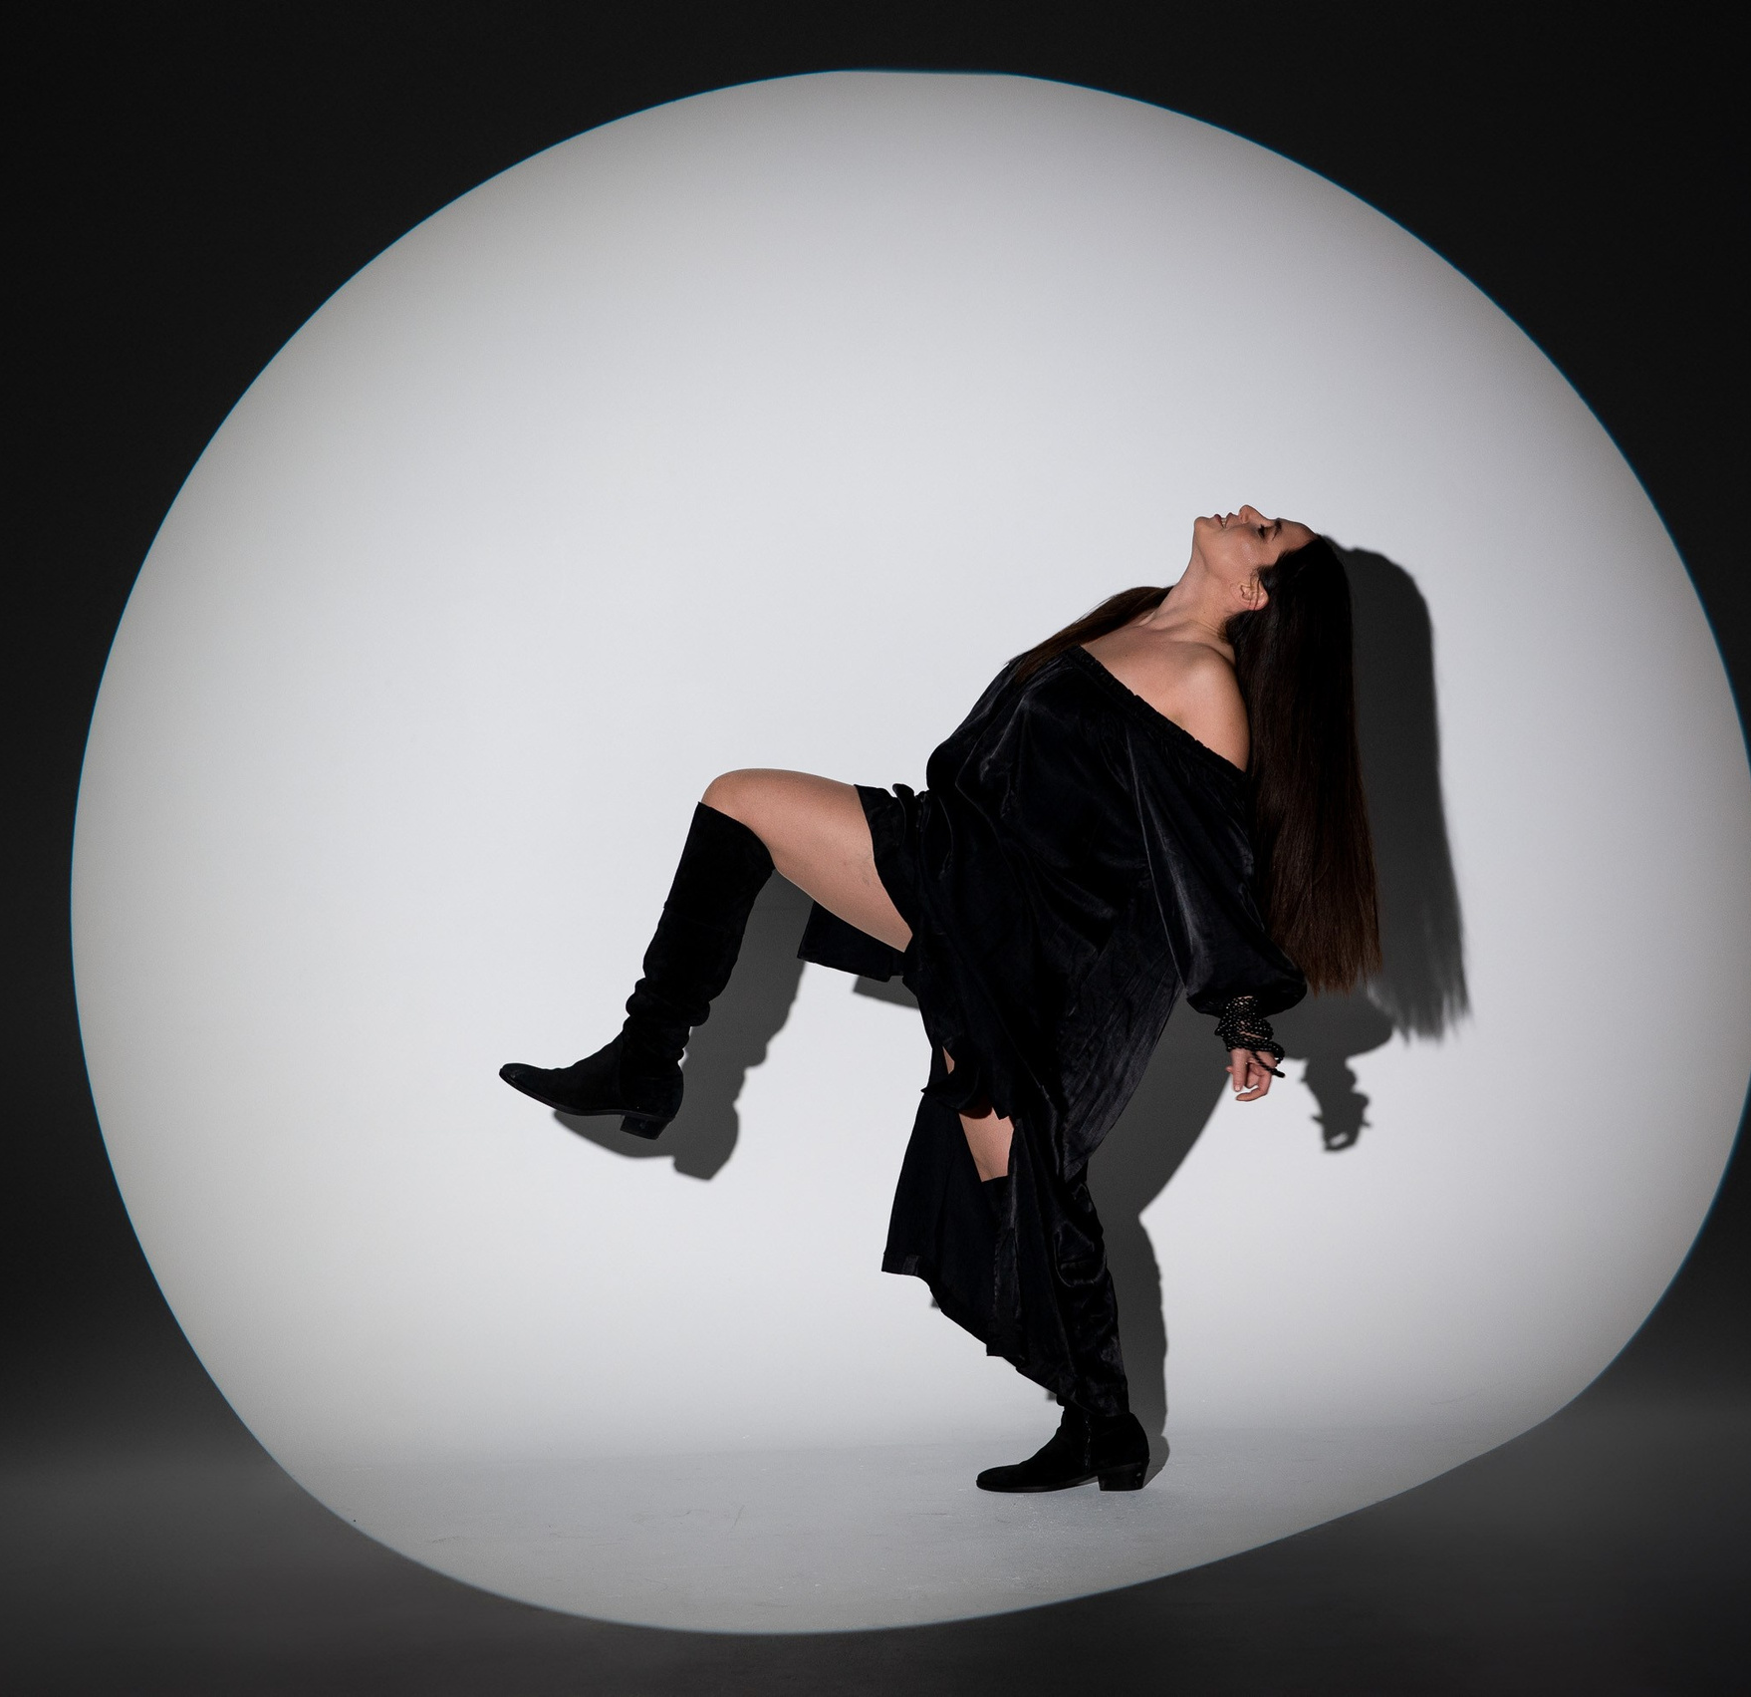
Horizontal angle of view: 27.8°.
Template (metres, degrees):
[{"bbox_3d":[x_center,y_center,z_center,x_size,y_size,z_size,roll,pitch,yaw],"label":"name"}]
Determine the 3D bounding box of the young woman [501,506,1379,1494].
[{"bbox_3d":[0.100,0.228,5.350,1.270,1.470,0.550,0,1,-13],"label":"young woman"}]

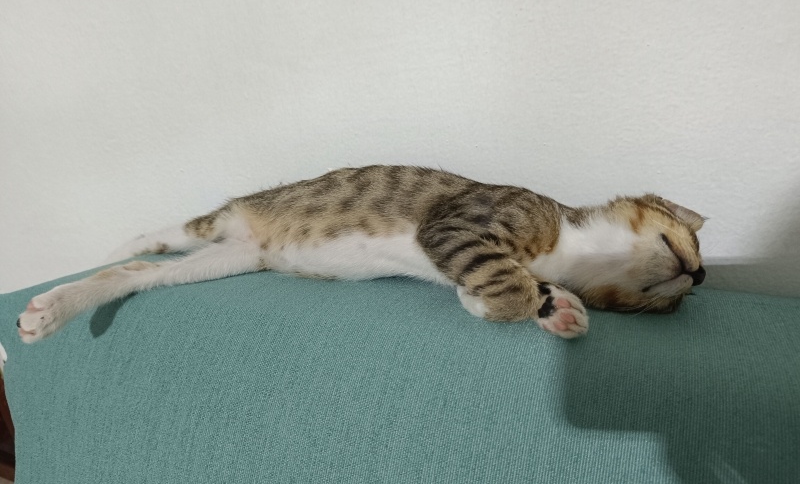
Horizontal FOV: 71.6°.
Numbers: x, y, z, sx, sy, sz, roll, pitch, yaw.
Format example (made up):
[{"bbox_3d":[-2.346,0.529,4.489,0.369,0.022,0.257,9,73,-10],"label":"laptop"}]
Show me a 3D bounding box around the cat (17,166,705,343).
[{"bbox_3d":[-0.022,0.004,0.450,0.535,0.120,0.140,0,15,0],"label":"cat"}]

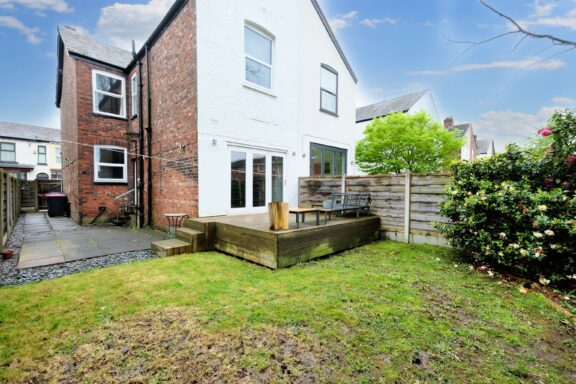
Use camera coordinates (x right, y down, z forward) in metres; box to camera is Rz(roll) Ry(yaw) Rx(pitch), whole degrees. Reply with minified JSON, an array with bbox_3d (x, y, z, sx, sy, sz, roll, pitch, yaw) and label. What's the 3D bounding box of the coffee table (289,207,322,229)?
[{"bbox_3d":[0.239,0.551,5.238,0.663,0.342,0.604,-1,1,-44],"label":"coffee table"}]

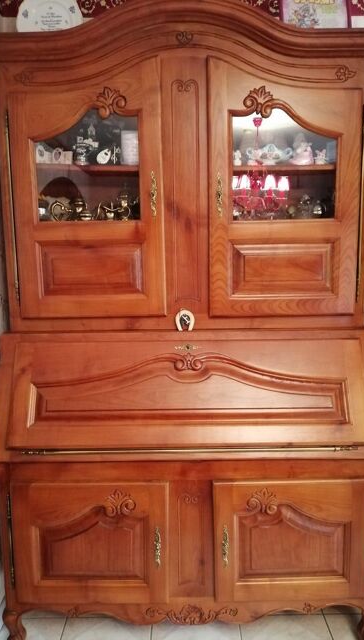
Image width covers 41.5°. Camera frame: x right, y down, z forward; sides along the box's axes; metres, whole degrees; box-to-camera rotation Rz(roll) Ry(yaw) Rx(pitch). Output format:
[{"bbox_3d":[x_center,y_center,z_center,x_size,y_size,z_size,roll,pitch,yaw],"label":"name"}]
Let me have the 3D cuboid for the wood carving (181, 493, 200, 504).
[{"bbox_3d":[0.030,0.631,1.700,0.071,0.045,0.014,-1,8,1],"label":"wood carving"}]

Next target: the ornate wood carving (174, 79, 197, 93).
[{"bbox_3d":[0.012,-0.808,1.657,0.076,0.046,0.014,-1,8,1],"label":"ornate wood carving"}]

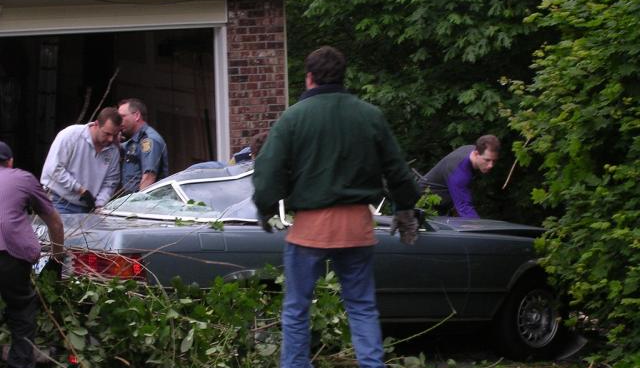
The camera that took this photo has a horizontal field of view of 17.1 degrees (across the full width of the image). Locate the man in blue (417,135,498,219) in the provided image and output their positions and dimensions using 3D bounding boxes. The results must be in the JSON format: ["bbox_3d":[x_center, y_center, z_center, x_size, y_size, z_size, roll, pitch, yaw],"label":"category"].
[{"bbox_3d":[1.000,0.410,15.900,0.720,1.500,0.540,-1,2,30],"label":"man in blue"}]

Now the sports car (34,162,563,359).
[{"bbox_3d":[-0.070,0.500,14.450,4.650,1.330,1.800,2,1,-45],"label":"sports car"}]

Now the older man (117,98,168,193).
[{"bbox_3d":[-1.230,0.280,14.800,0.420,1.740,0.520,-3,2,-44],"label":"older man"}]

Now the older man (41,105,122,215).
[{"bbox_3d":[-1.600,0.310,14.350,0.600,1.660,0.560,0,2,44],"label":"older man"}]

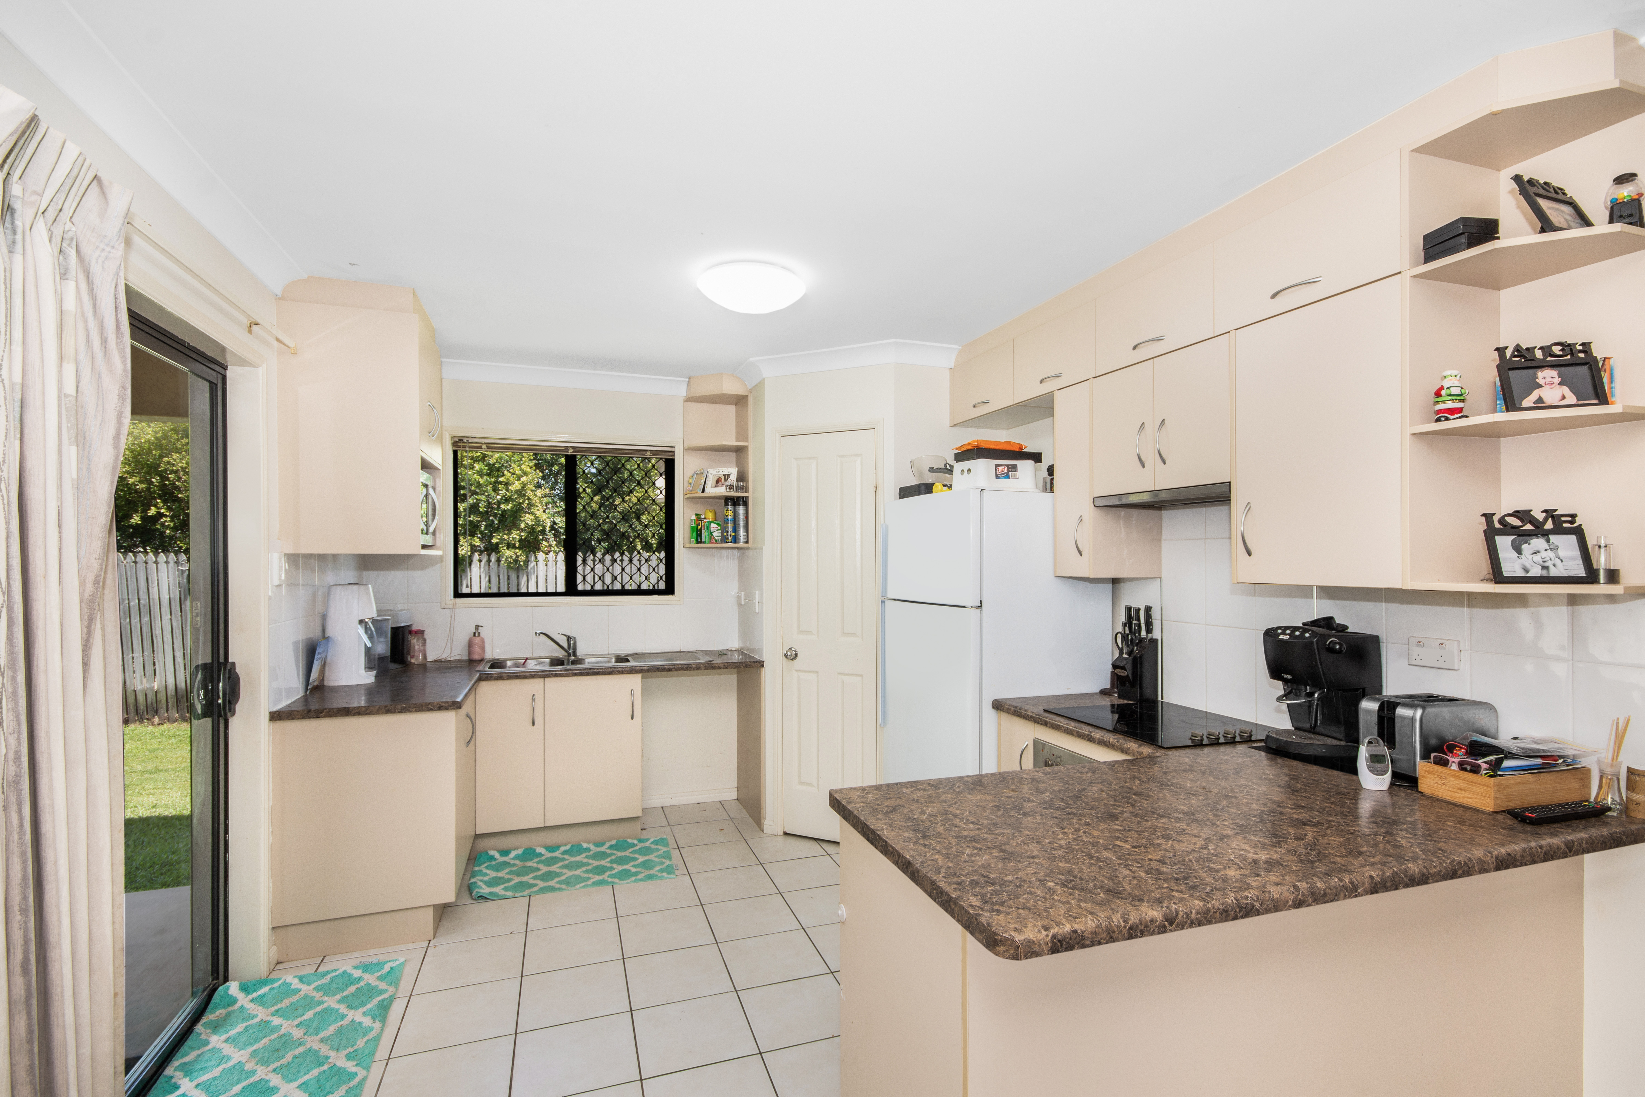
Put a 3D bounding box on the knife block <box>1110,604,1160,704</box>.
[{"bbox_3d":[1.199,0.403,2.814,0.160,0.355,0.105,0,-1,-19],"label":"knife block"}]

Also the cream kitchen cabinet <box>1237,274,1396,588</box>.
[{"bbox_3d":[1.414,-0.263,1.953,0.335,0.728,0.455,0,-1,-20],"label":"cream kitchen cabinet"}]

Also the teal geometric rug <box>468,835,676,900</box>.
[{"bbox_3d":[-1.142,1.463,3.392,0.870,0.020,0.500,0,-1,-14],"label":"teal geometric rug"}]

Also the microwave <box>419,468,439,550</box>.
[{"bbox_3d":[-1.762,-0.161,2.893,0.390,0.293,0.460,1,-1,-19],"label":"microwave"}]

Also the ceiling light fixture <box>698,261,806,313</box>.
[{"bbox_3d":[-0.264,-0.937,2.709,0.395,0.102,0.395,0,-1,0],"label":"ceiling light fixture"}]

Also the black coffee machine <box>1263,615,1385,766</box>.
[{"bbox_3d":[1.395,0.389,2.043,0.255,0.360,0.195,0,-1,-19],"label":"black coffee machine"}]

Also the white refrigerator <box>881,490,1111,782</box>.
[{"bbox_3d":[0.741,0.630,3.223,0.705,1.704,0.690,0,-1,-20],"label":"white refrigerator"}]

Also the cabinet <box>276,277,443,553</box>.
[{"bbox_3d":[-1.788,-0.456,2.888,0.440,0.950,0.530,0,-1,-19],"label":"cabinet"}]

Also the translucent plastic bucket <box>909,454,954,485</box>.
[{"bbox_3d":[0.520,-0.360,3.365,0.220,0.140,0.180,0,-1,-20],"label":"translucent plastic bucket"}]

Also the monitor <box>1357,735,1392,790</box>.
[{"bbox_3d":[1.300,0.502,1.732,0.065,0.123,0.045,0,-1,15],"label":"monitor"}]

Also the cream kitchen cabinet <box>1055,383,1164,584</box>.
[{"bbox_3d":[1.114,-0.256,2.862,0.325,0.740,0.215,0,-1,-19],"label":"cream kitchen cabinet"}]

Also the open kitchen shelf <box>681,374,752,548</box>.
[{"bbox_3d":[-0.600,-0.484,4.183,0.330,0.975,0.313,0,-1,-20],"label":"open kitchen shelf"}]

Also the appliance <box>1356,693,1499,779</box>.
[{"bbox_3d":[1.496,0.470,1.813,0.245,0.197,0.160,0,-1,-12],"label":"appliance"}]

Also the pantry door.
[{"bbox_3d":[0.042,0.445,3.711,0.515,2.040,0.040,0,-1,25],"label":"pantry door"}]

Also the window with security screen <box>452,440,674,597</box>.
[{"bbox_3d":[-1.414,-0.157,4.084,1.178,0.863,0.070,0,-1,-20],"label":"window with security screen"}]

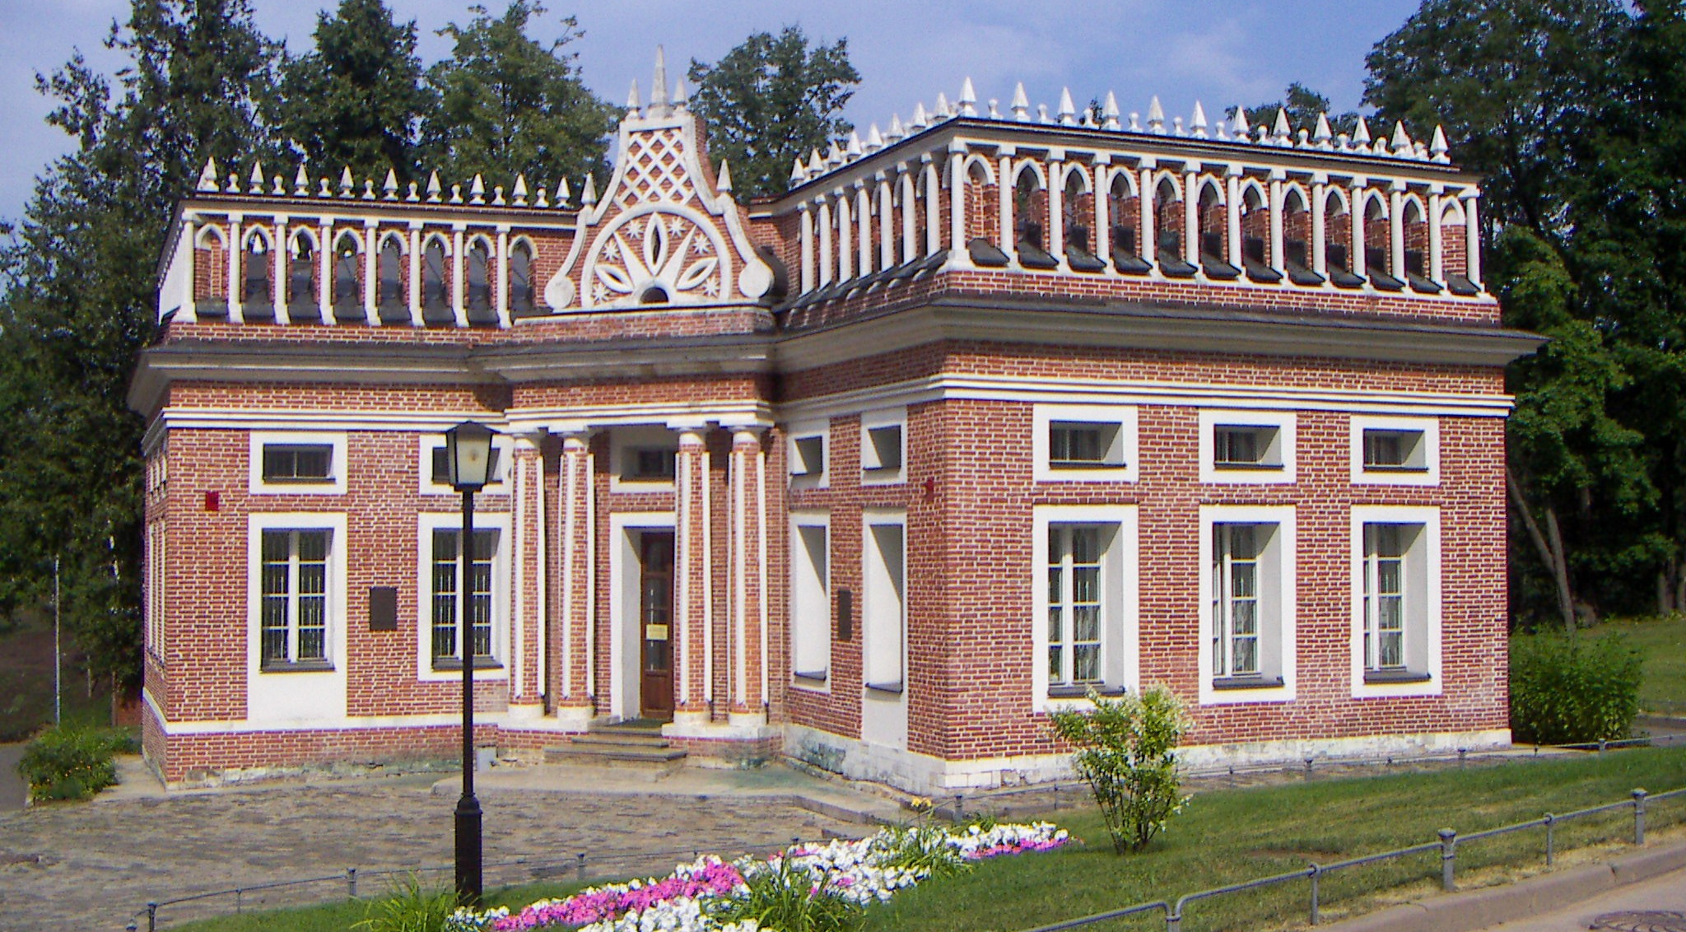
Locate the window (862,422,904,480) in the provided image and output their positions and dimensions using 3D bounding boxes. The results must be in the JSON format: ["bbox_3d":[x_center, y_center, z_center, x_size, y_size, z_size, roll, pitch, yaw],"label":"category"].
[{"bbox_3d":[0.525,-0.198,25.579,0.250,0.761,1.243,1,-2,-24],"label":"window"}]

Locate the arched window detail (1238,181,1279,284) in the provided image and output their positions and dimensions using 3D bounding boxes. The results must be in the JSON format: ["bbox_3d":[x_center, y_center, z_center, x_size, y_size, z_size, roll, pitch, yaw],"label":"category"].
[{"bbox_3d":[5.747,-3.237,26.946,0.520,1.338,0.280,1,-2,-23],"label":"arched window detail"}]

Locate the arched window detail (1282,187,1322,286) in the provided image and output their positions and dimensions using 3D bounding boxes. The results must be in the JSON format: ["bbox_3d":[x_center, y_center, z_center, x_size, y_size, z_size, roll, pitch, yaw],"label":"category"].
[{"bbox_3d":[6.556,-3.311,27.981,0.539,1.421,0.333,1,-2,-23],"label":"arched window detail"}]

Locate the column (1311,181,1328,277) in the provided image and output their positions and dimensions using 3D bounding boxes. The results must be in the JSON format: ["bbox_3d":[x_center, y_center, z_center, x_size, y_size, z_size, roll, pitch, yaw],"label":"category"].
[{"bbox_3d":[6.539,-3.234,26.702,0.196,1.370,0.202,0,-2,0],"label":"column"}]

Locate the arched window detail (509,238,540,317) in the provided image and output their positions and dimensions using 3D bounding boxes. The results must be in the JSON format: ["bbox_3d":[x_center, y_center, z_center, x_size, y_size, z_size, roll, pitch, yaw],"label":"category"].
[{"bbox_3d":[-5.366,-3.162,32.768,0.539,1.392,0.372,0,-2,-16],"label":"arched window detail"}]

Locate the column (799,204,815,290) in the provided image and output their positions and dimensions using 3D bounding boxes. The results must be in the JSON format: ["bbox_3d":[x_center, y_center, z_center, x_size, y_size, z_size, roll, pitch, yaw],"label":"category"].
[{"bbox_3d":[-0.549,-3.329,29.844,0.180,1.360,0.180,1,-3,-22],"label":"column"}]

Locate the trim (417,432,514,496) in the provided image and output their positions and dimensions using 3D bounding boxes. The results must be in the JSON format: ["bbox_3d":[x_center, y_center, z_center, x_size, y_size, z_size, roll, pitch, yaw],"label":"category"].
[{"bbox_3d":[-6.177,-0.020,31.888,1.502,0.993,0.120,1,-2,-23],"label":"trim"}]

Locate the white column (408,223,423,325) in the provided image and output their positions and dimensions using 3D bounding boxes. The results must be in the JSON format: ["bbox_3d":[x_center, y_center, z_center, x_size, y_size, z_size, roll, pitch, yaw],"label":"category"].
[{"bbox_3d":[-6.915,-3.079,31.519,0.180,1.620,0.180,1,-3,-22],"label":"white column"}]

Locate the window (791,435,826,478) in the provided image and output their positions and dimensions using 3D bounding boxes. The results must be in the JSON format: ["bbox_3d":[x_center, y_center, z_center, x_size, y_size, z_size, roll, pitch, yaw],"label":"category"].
[{"bbox_3d":[-0.447,-0.130,29.477,0.216,0.627,1.127,1,-2,-23],"label":"window"}]

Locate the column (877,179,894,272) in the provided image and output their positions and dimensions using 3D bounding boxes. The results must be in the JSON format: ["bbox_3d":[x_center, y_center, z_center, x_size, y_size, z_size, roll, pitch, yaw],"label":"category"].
[{"bbox_3d":[0.593,-3.362,27.171,0.180,1.300,0.180,1,-3,-22],"label":"column"}]

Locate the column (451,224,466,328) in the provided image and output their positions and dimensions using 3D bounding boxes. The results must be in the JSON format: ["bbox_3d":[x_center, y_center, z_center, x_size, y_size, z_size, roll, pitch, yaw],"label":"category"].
[{"bbox_3d":[-6.184,-3.072,31.428,0.196,1.672,0.202,1,-2,-23],"label":"column"}]

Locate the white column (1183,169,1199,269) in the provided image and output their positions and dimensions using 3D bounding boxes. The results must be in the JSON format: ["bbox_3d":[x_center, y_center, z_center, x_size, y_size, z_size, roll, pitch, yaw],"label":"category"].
[{"bbox_3d":[4.737,-3.356,26.493,0.170,1.332,0.170,1,-2,-23],"label":"white column"}]

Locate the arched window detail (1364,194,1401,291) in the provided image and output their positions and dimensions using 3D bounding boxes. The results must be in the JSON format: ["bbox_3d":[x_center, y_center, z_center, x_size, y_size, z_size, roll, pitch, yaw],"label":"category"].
[{"bbox_3d":[7.691,-3.188,27.782,0.520,1.309,0.280,1,-2,-23],"label":"arched window detail"}]

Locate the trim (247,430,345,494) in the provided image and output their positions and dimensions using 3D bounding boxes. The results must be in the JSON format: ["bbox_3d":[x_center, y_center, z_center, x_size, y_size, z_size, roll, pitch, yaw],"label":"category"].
[{"bbox_3d":[-8.236,-0.040,29.477,1.440,0.977,0.150,0,-2,-14],"label":"trim"}]

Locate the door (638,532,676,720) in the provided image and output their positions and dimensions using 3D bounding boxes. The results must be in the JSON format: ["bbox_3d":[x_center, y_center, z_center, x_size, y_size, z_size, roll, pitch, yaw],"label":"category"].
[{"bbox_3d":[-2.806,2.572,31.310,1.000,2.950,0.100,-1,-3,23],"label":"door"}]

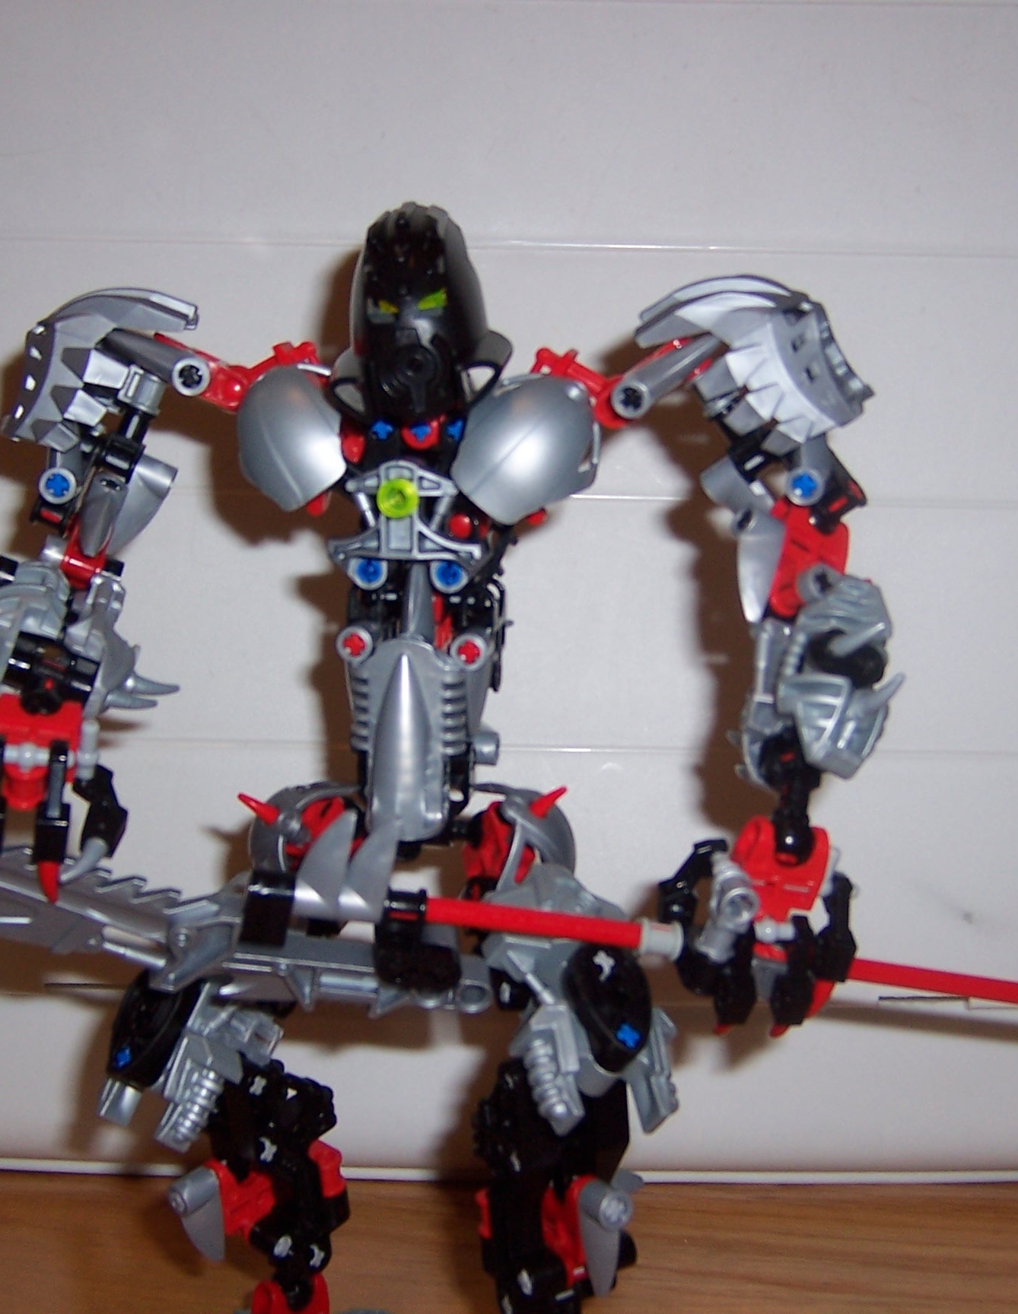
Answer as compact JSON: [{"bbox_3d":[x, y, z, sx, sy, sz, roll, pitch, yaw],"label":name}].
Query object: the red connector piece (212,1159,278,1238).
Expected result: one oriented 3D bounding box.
[{"bbox_3d":[-0.058,0.119,0.368,0.016,0.018,0.014,1,3,0],"label":"red connector piece"}]

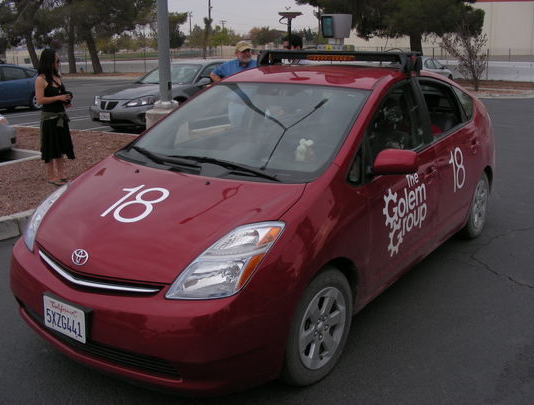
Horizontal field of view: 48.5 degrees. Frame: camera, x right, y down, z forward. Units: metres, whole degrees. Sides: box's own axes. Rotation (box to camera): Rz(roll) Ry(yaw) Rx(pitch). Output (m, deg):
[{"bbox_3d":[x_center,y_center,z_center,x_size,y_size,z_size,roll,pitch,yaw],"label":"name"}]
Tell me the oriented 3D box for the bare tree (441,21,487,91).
[{"bbox_3d":[6.430,-4.720,19.300,1.500,2.350,1.500,-1,15,0],"label":"bare tree"}]

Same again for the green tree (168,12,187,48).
[{"bbox_3d":[-10.746,-20.547,70.000,3.200,4.800,3.200,-1,15,0],"label":"green tree"}]

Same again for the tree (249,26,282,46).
[{"bbox_3d":[-0.253,-27.834,100.000,5.400,4.000,5.000,-1,15,0],"label":"tree"}]

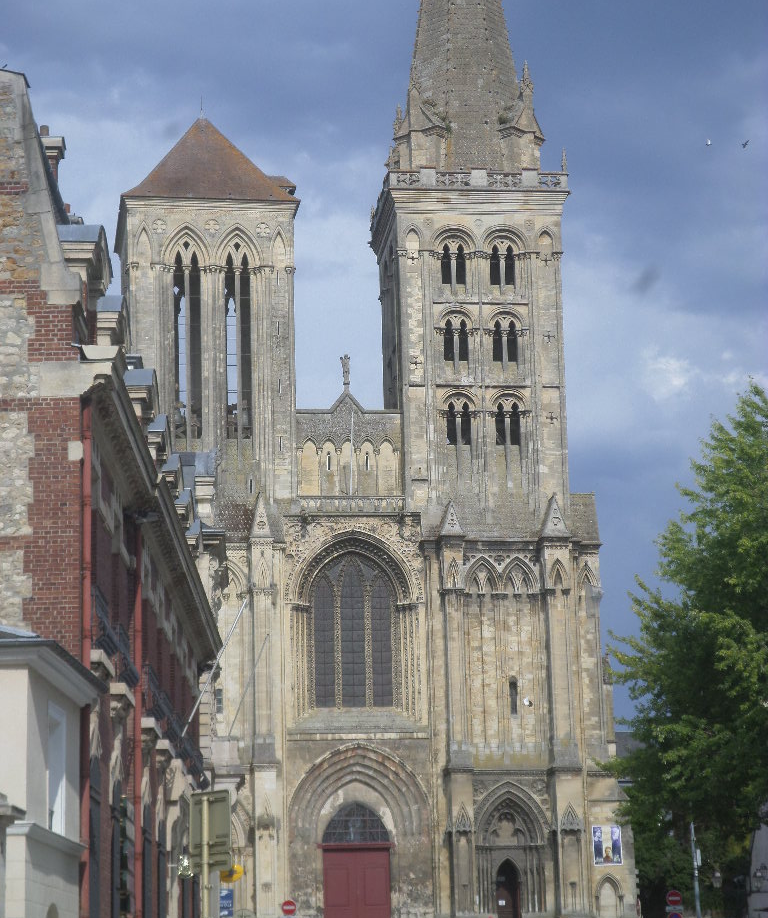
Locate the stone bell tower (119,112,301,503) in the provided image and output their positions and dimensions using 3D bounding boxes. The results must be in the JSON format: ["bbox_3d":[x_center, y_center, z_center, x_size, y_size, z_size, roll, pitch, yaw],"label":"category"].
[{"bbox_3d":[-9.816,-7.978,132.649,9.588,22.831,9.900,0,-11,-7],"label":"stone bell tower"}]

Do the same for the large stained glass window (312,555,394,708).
[{"bbox_3d":[-1.571,8.959,124.439,4.208,7.939,0.600,0,-11,-7],"label":"large stained glass window"}]

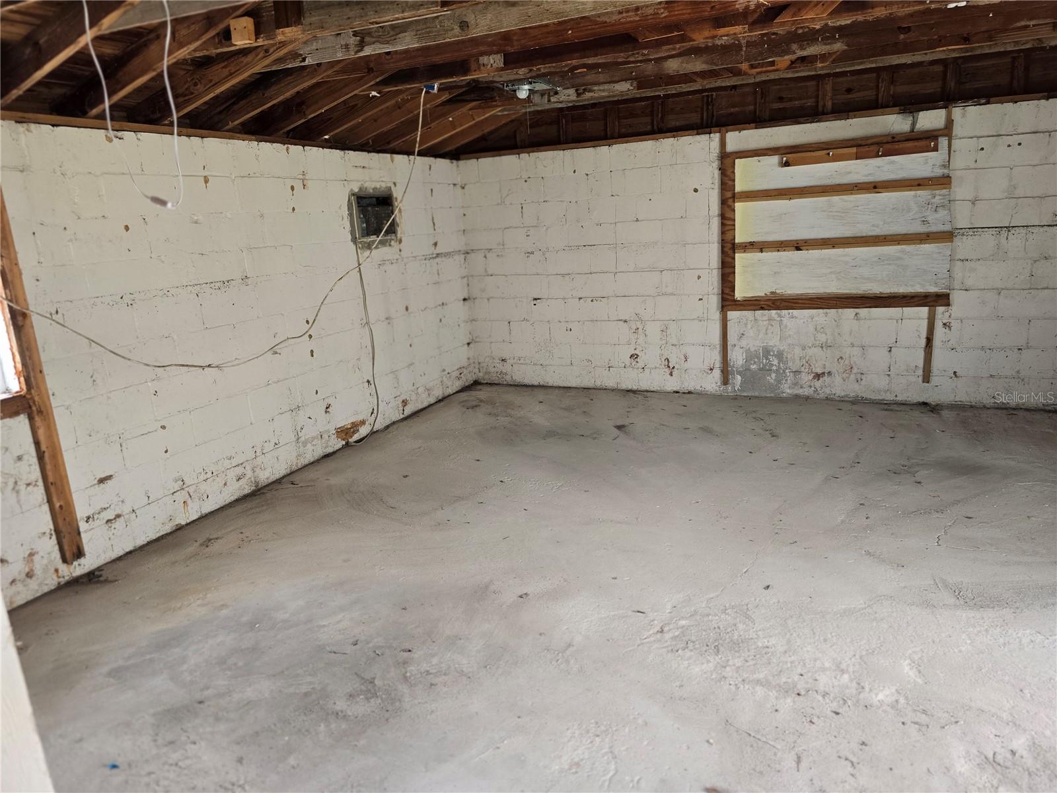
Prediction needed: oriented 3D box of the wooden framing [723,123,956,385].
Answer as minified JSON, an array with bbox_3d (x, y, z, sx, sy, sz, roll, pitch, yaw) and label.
[{"bbox_3d":[2.208,-0.946,5.176,1.570,1.850,0.100,3,16,25],"label":"wooden framing"}]

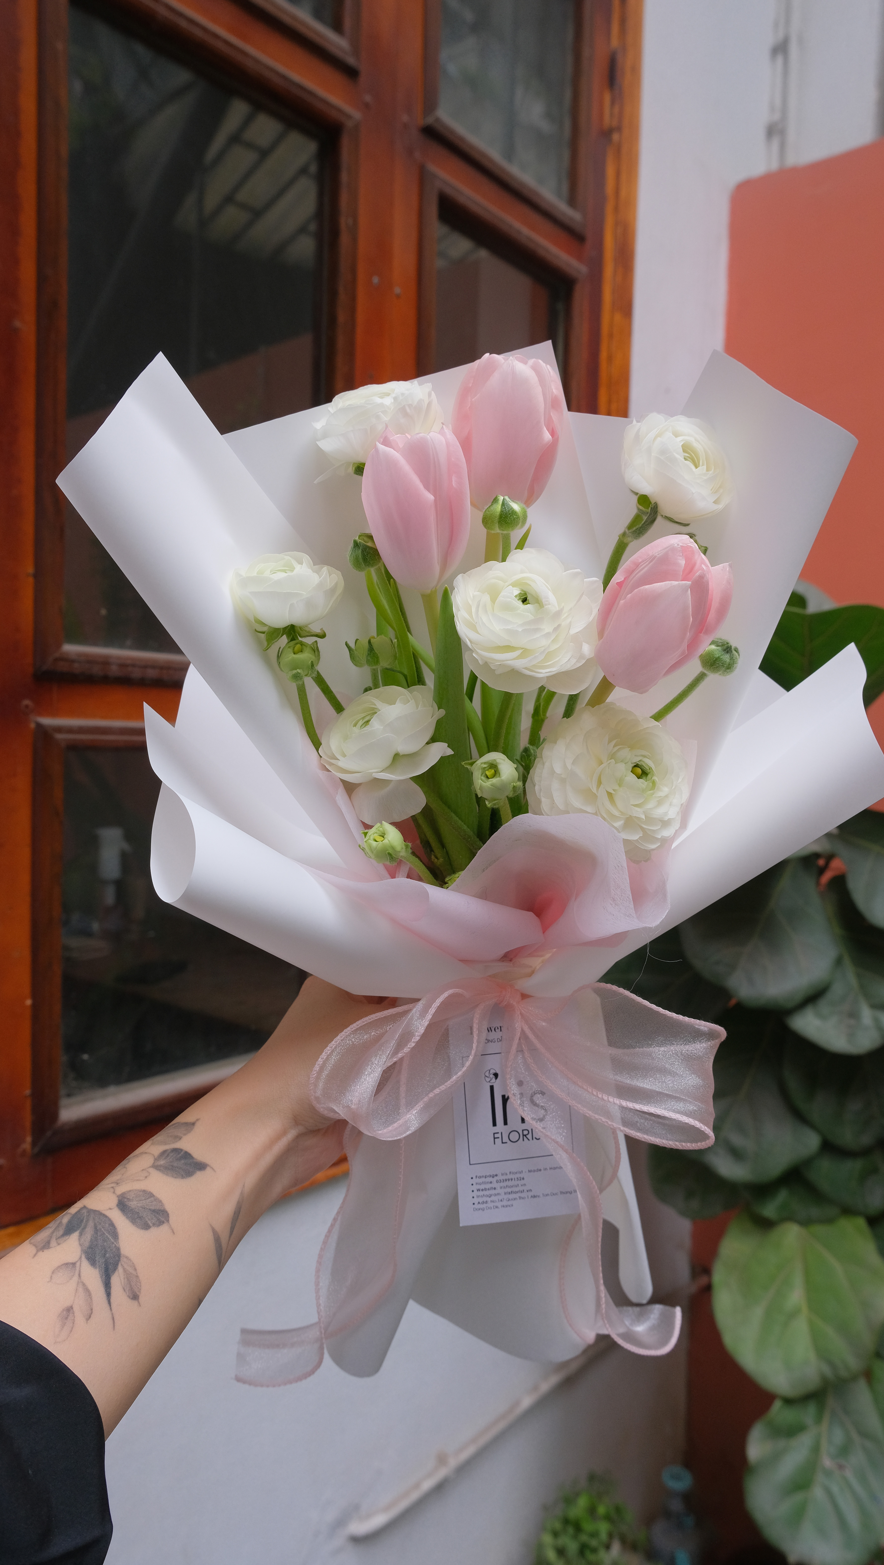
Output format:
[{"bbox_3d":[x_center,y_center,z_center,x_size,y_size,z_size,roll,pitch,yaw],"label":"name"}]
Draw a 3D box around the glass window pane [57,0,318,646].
[{"bbox_3d":[-0.248,-0.427,1.130,0.015,0.589,0.307,4,4,42],"label":"glass window pane"}]

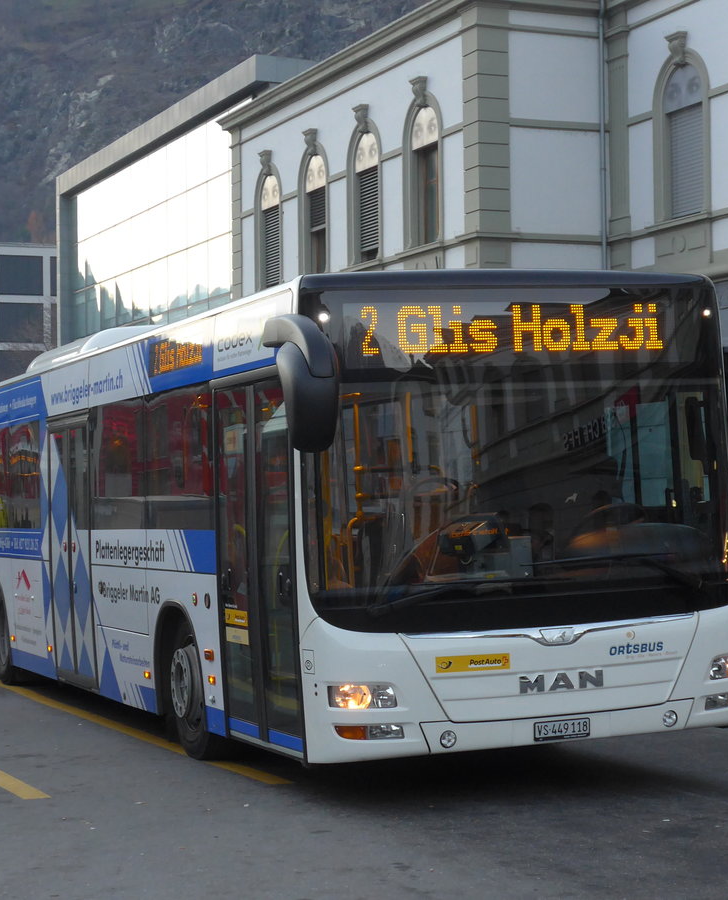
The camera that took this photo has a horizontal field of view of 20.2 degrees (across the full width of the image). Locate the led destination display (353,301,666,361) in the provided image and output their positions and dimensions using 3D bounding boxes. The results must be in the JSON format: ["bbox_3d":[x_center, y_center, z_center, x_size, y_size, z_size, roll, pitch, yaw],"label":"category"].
[{"bbox_3d":[0.787,-0.626,10.608,1.770,0.290,0.070,-2,-1,-21],"label":"led destination display"}]

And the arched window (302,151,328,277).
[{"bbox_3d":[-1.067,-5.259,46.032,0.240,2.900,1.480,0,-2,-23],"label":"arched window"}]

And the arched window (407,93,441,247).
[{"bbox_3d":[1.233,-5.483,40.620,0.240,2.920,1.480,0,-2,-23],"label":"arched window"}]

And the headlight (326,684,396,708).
[{"bbox_3d":[-0.004,1.209,10.027,0.310,0.120,0.150,-2,-1,-21],"label":"headlight"}]

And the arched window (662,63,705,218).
[{"bbox_3d":[5.790,-5.602,36.983,0.240,2.820,1.380,0,-2,-23],"label":"arched window"}]

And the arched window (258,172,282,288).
[{"bbox_3d":[-2.096,-5.142,48.428,0.270,2.840,1.360,0,-2,-23],"label":"arched window"}]

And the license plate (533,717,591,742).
[{"bbox_3d":[1.002,1.407,10.294,0.310,0.090,0.015,-2,-1,-21],"label":"license plate"}]

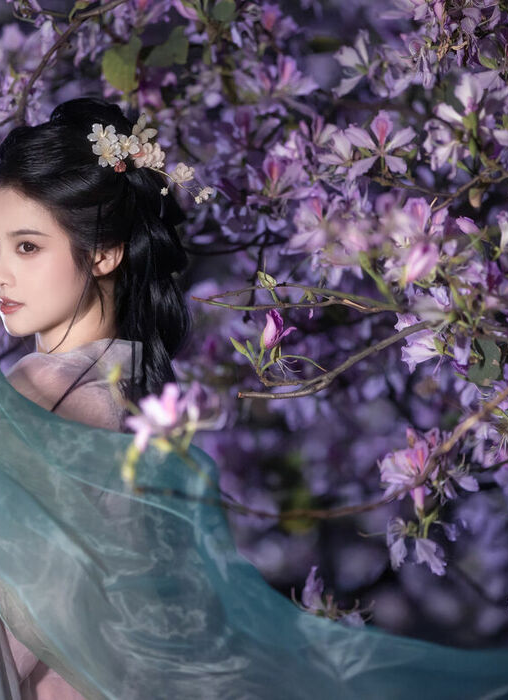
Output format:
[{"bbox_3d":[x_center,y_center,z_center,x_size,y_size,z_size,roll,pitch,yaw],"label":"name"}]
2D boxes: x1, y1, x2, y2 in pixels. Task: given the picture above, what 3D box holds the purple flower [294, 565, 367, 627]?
[{"bbox_3d":[0.085,0.274,5.700,0.083,0.073,0.070,0,0,0],"label":"purple flower"}]

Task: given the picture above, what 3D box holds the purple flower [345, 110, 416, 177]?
[{"bbox_3d":[0.142,-0.233,5.750,0.079,0.074,0.050,0,0,0],"label":"purple flower"}]

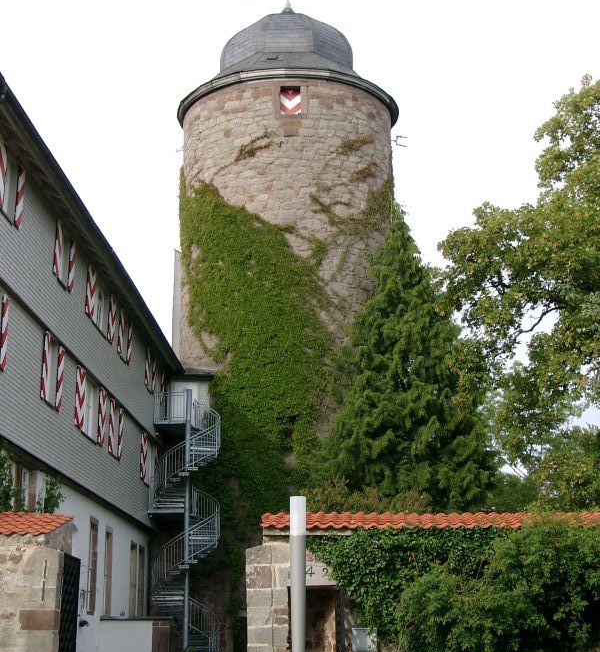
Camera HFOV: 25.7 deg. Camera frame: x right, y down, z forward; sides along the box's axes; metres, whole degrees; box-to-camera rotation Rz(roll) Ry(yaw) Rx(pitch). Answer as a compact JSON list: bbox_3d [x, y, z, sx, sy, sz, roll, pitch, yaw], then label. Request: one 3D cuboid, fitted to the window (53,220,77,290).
[{"bbox_3d":[-5.557,-1.639,31.546,0.180,1.400,1.800,-1,-14,3],"label":"window"}]

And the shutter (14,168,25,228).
[{"bbox_3d":[-5.735,-2.617,26.807,0.050,1.290,0.430,-1,-14,3],"label":"shutter"}]

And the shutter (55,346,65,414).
[{"bbox_3d":[-5.556,1.241,30.700,0.070,1.500,0.500,-1,-14,3],"label":"shutter"}]

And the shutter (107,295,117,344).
[{"bbox_3d":[-5.256,-0.162,37.198,0.070,1.360,0.750,-1,-14,3],"label":"shutter"}]

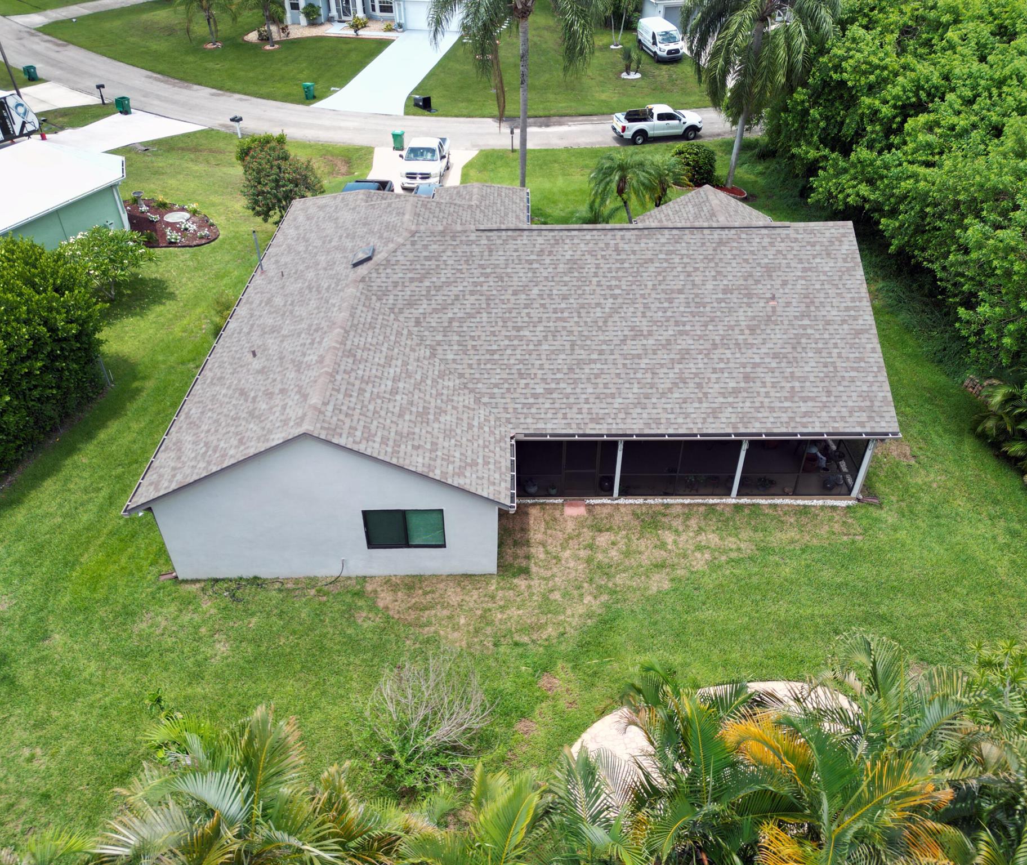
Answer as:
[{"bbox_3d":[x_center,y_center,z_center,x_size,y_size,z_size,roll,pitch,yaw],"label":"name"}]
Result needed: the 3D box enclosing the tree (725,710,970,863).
[{"bbox_3d":[4.871,6.620,12.457,3.434,4.242,3.232,0,38,0],"label":"tree"}]

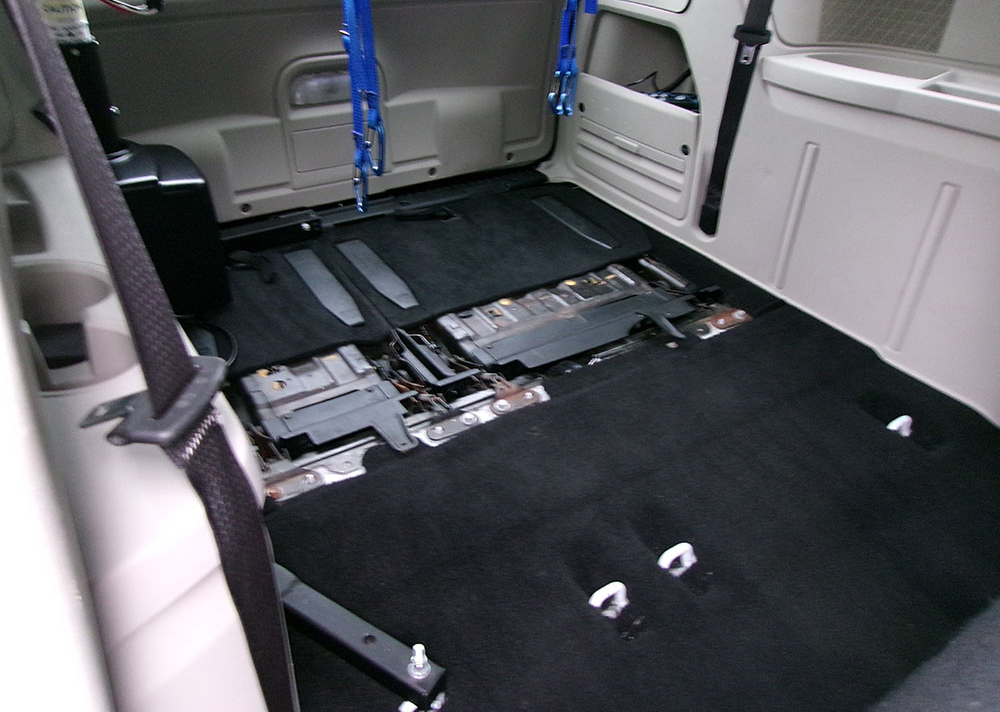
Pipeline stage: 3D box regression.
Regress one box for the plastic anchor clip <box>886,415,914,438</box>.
[{"bbox_3d":[0.706,0.126,1.374,0.058,0.038,0.025,-19,40,-29],"label":"plastic anchor clip"}]

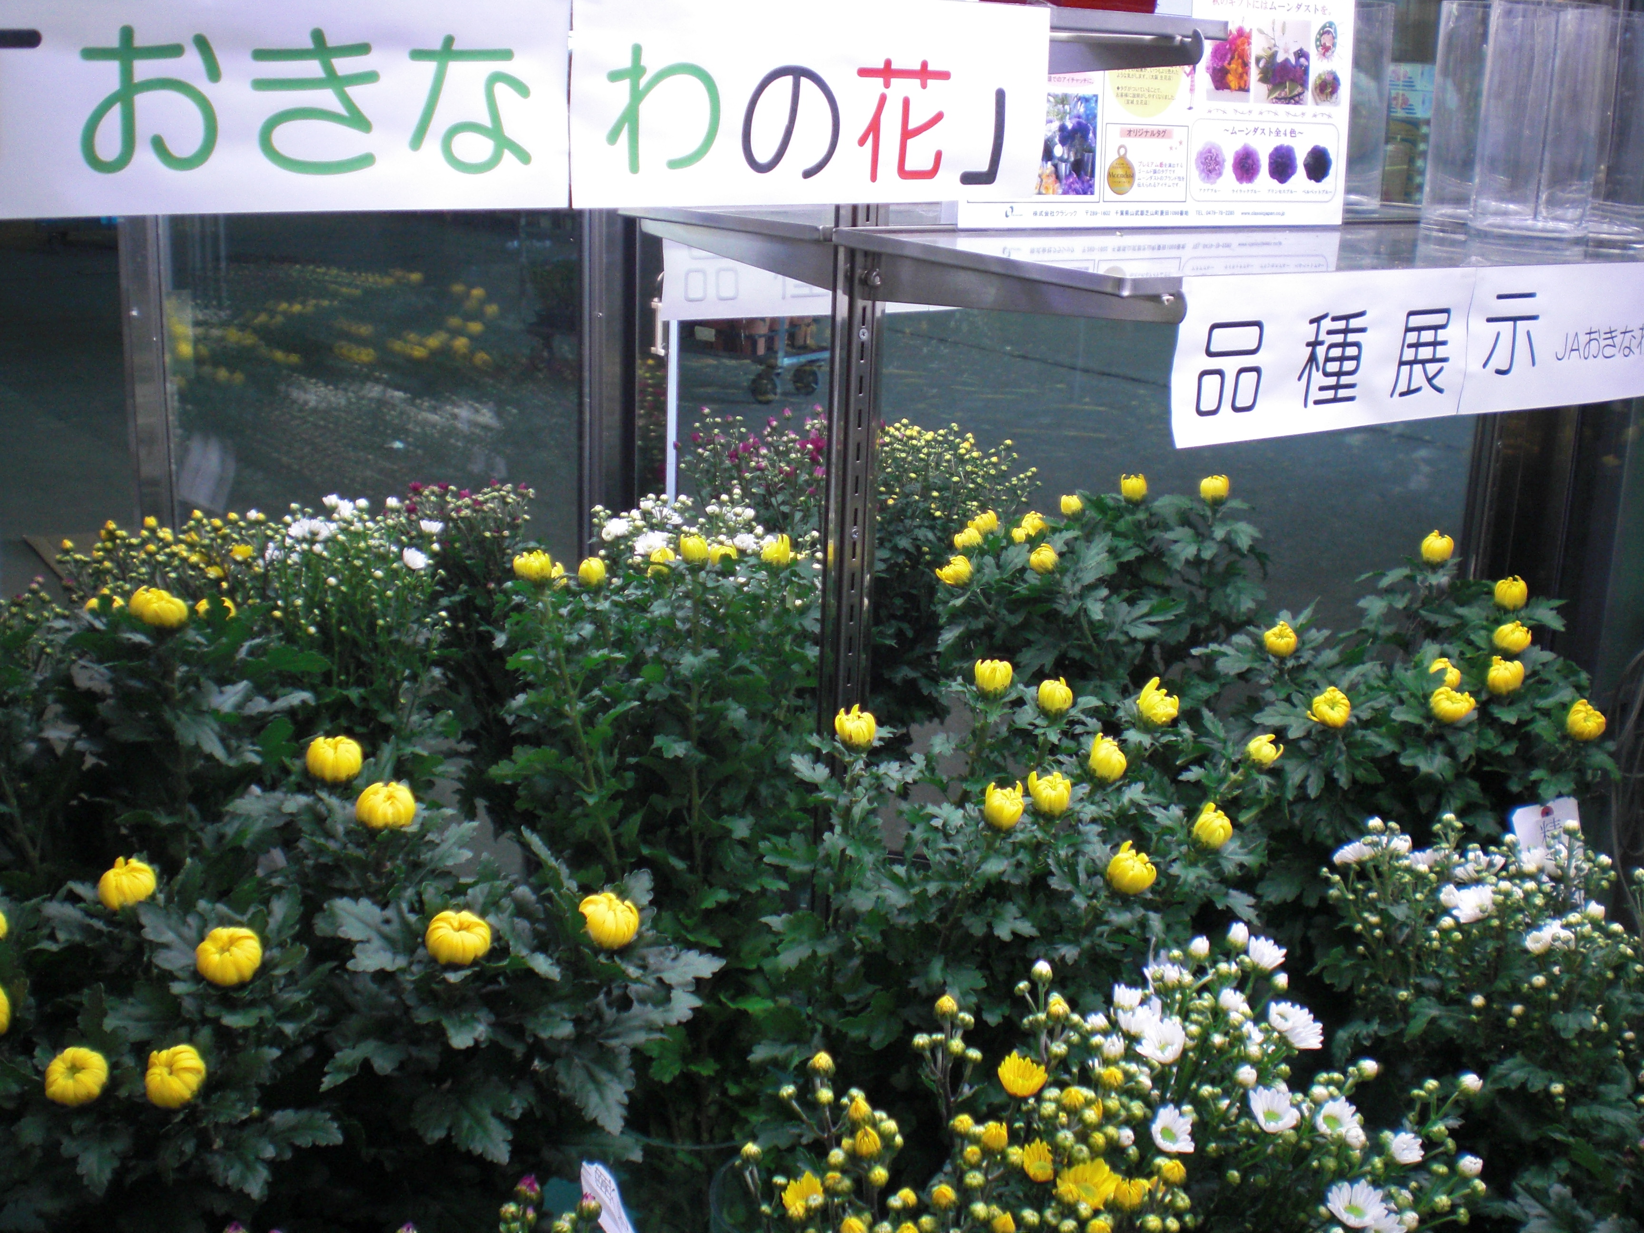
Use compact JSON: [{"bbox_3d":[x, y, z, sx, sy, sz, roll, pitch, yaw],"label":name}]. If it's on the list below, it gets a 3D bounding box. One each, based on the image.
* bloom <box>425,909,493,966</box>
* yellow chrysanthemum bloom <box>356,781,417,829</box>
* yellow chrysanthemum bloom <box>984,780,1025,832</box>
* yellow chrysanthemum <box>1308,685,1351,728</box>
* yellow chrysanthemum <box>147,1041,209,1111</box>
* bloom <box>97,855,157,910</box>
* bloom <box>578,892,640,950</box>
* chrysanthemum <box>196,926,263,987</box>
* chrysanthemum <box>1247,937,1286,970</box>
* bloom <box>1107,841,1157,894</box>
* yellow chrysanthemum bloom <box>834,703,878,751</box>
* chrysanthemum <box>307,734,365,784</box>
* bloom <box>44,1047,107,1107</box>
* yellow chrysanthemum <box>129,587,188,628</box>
[{"bbox_3d":[-0.178,0.157,0.883,0.032,0.027,0.032,-1,37,-12],"label":"bloom"},{"bbox_3d":[-0.234,0.102,0.970,0.032,0.027,0.032,-2,32,-14],"label":"yellow chrysanthemum bloom"},{"bbox_3d":[0.111,0.116,1.105,0.026,0.030,0.026,4,16,6],"label":"yellow chrysanthemum bloom"},{"bbox_3d":[0.394,0.070,1.395,0.031,0.029,0.031,7,52,16],"label":"yellow chrysanthemum"},{"bbox_3d":[-0.314,0.224,0.878,0.030,0.027,0.030,-4,53,-21],"label":"yellow chrysanthemum"},{"bbox_3d":[-0.368,0.141,0.955,0.032,0.028,0.032,-18,39,-22],"label":"bloom"},{"bbox_3d":[-0.110,0.158,0.935,0.032,0.029,0.032,3,20,-6],"label":"bloom"},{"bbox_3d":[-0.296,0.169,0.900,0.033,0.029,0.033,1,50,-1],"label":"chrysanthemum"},{"bbox_3d":[0.224,0.170,0.910,0.021,0.017,0.021,24,15,9],"label":"chrysanthemum"},{"bbox_3d":[0.183,0.149,1.070,0.029,0.030,0.029,3,28,10],"label":"bloom"},{"bbox_3d":[0.021,0.070,1.138,0.026,0.029,0.026,2,16,1],"label":"yellow chrysanthemum bloom"},{"bbox_3d":[-0.274,0.081,1.015,0.033,0.028,0.033,-2,17,-15],"label":"chrysanthemum"},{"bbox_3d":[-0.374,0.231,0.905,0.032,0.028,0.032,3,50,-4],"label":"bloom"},{"bbox_3d":[-0.474,-0.006,1.290,0.041,0.029,0.036,-4,17,-20],"label":"yellow chrysanthemum"}]

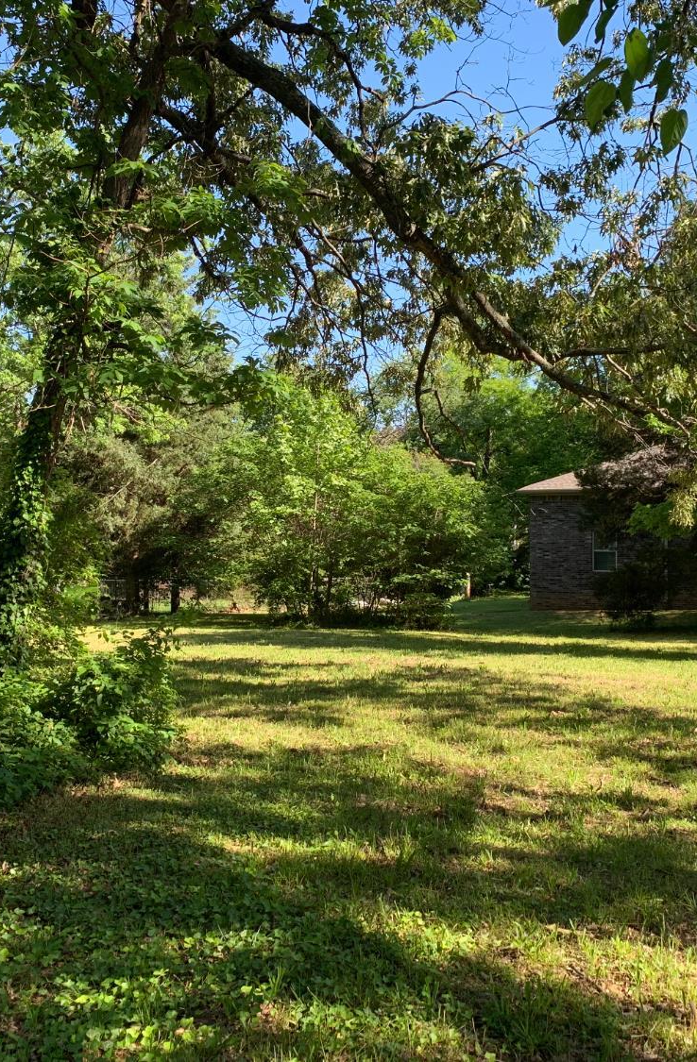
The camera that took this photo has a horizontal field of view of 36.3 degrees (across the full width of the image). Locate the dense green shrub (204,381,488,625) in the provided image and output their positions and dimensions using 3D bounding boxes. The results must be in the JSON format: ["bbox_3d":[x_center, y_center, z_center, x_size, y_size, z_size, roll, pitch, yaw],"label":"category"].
[{"bbox_3d":[-0.040,-0.590,20.600,5.400,4.600,4.200,0,-1,0],"label":"dense green shrub"}]

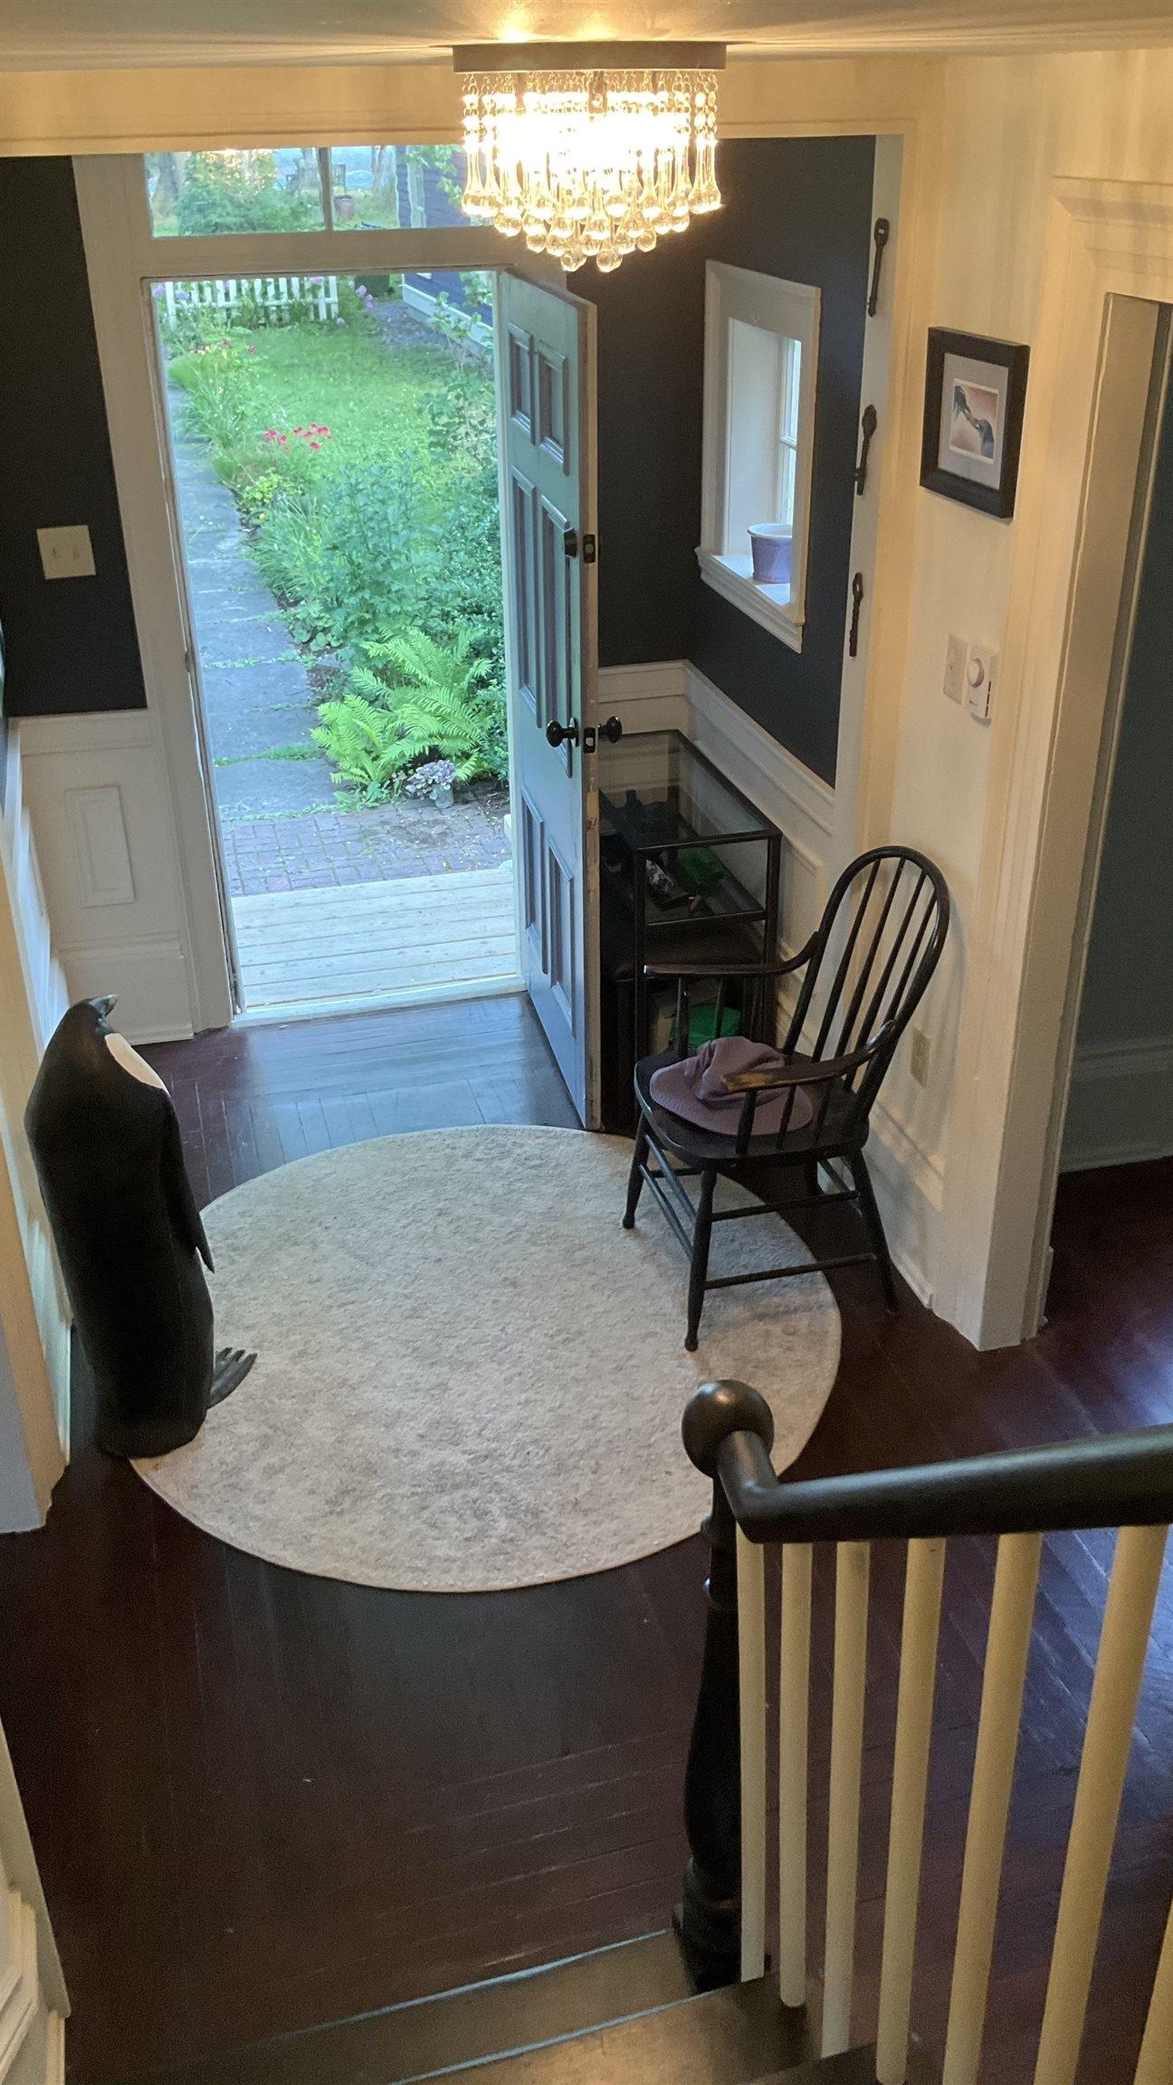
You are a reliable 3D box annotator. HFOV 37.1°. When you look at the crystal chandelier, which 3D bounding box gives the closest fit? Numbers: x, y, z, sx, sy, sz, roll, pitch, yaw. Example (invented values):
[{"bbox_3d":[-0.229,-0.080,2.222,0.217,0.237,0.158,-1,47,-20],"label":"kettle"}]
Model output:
[{"bbox_3d":[0.005,-0.986,1.954,0.305,0.225,0.305,-1,28,0],"label":"crystal chandelier"}]

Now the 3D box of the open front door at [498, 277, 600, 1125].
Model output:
[{"bbox_3d":[-0.086,-0.813,4.238,0.047,1.900,0.800,-7,29,-11],"label":"open front door"}]

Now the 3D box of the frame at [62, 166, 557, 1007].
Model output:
[{"bbox_3d":[-0.587,-1.073,4.410,1.070,2.200,0.130,-8,29,-13],"label":"frame"}]

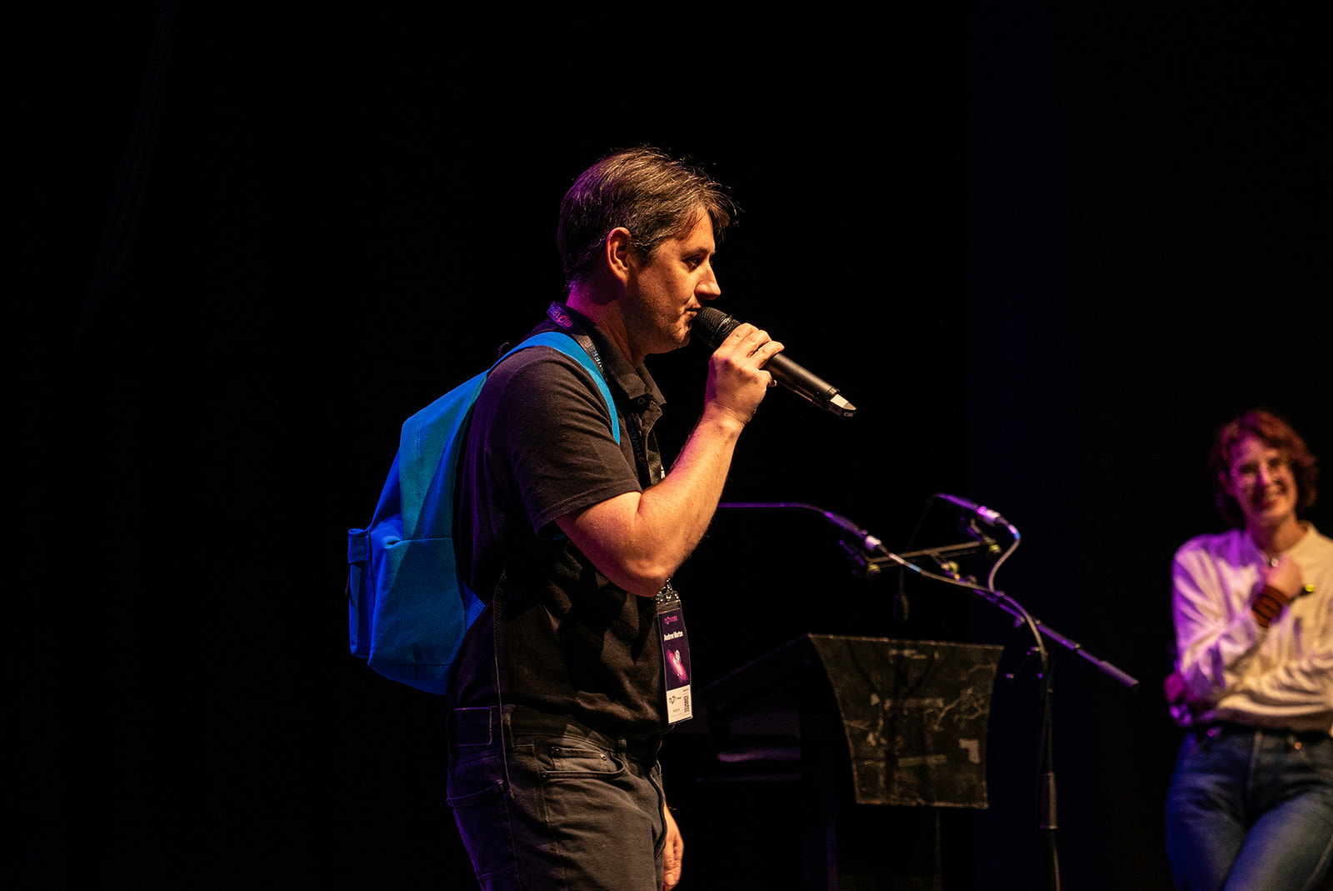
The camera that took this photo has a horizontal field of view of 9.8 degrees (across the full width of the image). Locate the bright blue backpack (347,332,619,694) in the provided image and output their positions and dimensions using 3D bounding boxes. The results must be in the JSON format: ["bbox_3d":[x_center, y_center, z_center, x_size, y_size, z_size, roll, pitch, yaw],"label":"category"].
[{"bbox_3d":[-0.245,0.088,9.950,0.310,0.455,0.300,4,-1,9],"label":"bright blue backpack"}]

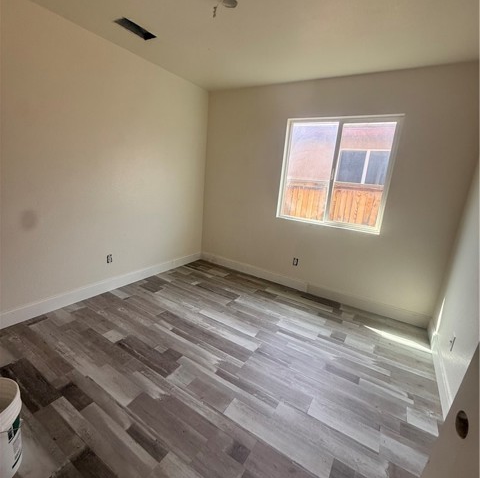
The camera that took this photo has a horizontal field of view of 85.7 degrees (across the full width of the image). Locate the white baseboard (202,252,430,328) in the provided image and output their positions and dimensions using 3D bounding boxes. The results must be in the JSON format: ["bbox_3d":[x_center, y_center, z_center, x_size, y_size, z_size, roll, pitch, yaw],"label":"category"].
[{"bbox_3d":[0.651,0.573,3.368,3.027,0.134,0.020,13,16,30],"label":"white baseboard"}]

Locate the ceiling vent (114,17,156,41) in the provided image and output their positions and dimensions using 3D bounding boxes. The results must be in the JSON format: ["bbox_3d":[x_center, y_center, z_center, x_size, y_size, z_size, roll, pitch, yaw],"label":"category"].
[{"bbox_3d":[-0.848,-1.715,2.109,0.135,0.040,0.310,13,16,30],"label":"ceiling vent"}]

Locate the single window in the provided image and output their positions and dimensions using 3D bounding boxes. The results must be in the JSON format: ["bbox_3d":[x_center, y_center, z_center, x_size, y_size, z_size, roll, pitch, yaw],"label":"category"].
[{"bbox_3d":[1.035,-0.730,2.906,1.174,1.161,0.090,13,16,30],"label":"single window"}]

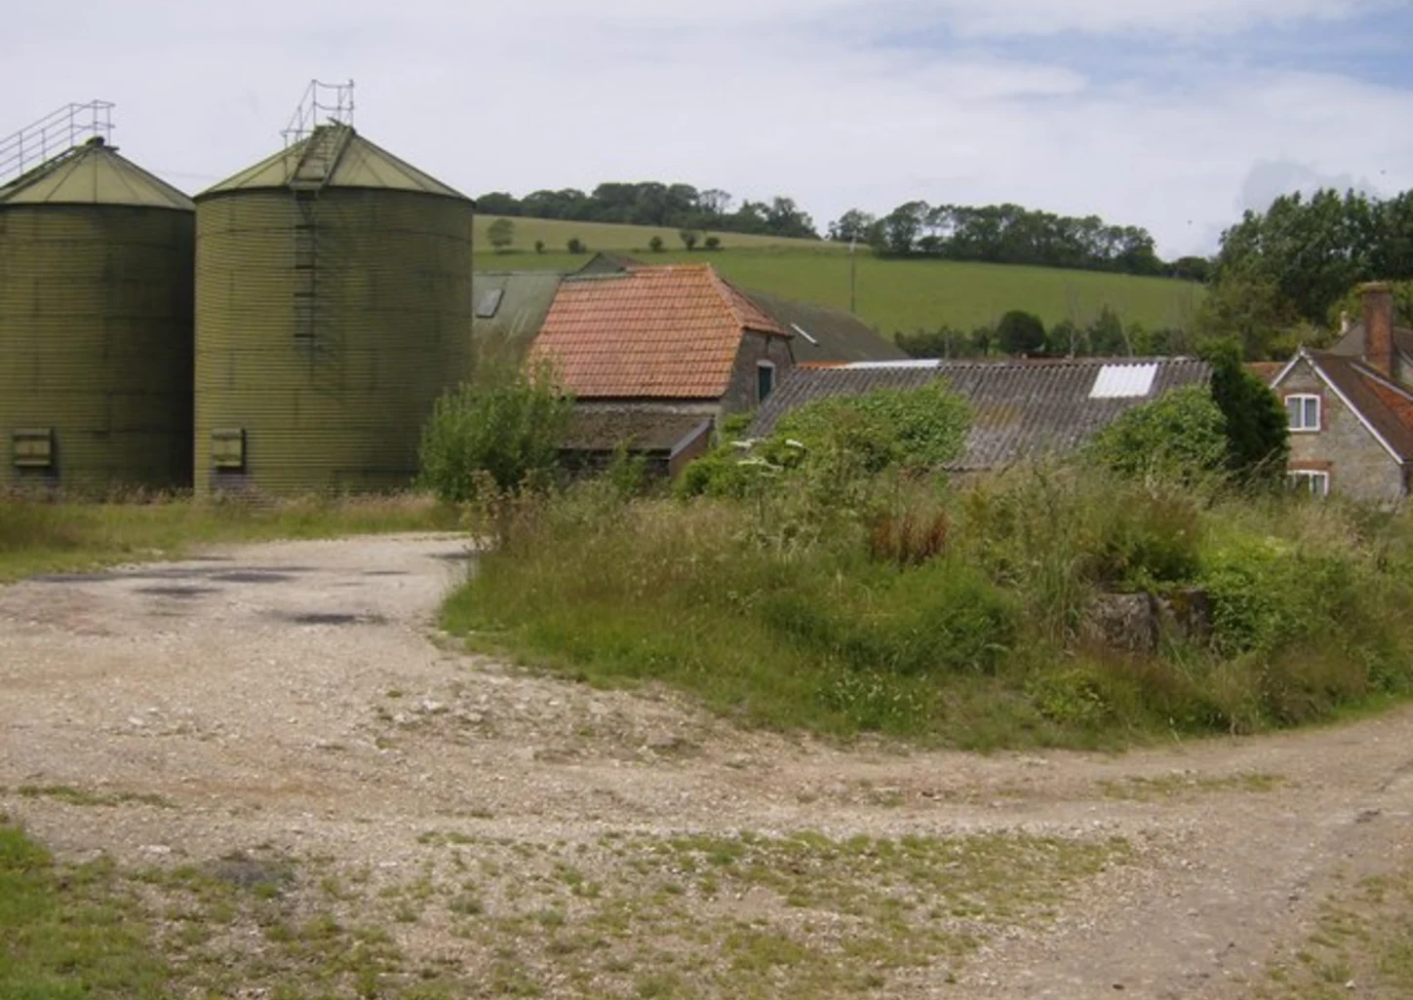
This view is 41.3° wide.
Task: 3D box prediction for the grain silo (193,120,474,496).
[{"bbox_3d":[-7.557,-3.780,38.251,5.580,7.680,5.580,0,2,-11],"label":"grain silo"}]

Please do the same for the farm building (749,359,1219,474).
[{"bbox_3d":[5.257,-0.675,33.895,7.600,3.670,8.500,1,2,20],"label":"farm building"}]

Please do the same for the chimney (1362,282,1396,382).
[{"bbox_3d":[21.368,-5.364,59.500,0.850,3.100,0.700,1,2,38],"label":"chimney"}]

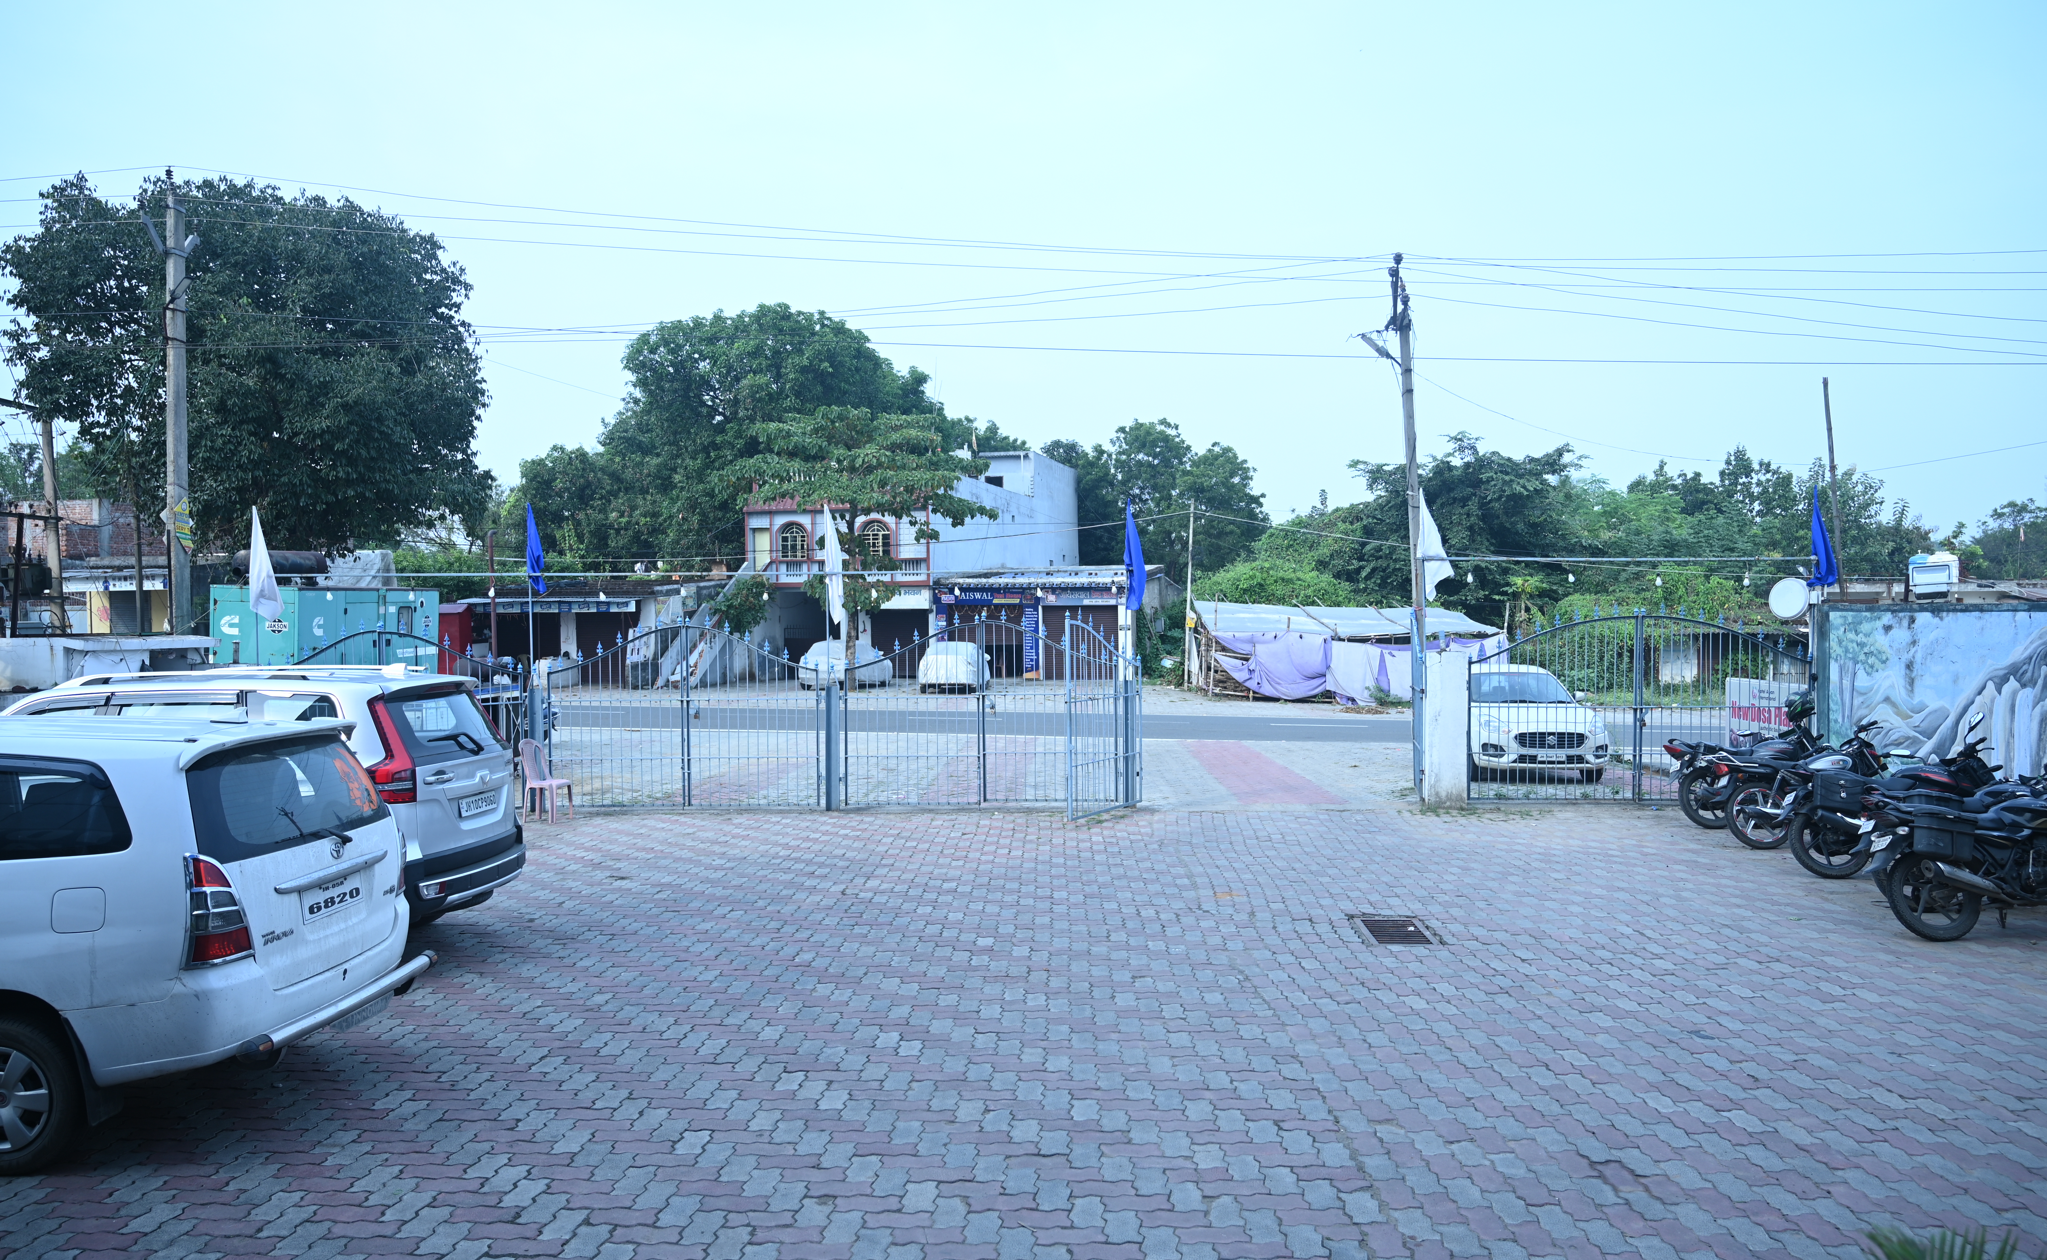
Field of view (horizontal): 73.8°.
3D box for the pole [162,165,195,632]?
[{"bbox_3d":[-10.203,-1.784,16.474,0.300,7.411,0.300,-1,1,-30],"label":"pole"}]

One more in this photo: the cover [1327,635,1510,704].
[{"bbox_3d":[8.842,0.891,30.479,4.126,1.500,0.400,0,1,12],"label":"cover"}]

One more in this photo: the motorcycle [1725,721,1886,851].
[{"bbox_3d":[7.166,1.414,12.164,1.980,1.060,0.720,-1,0,3],"label":"motorcycle"}]

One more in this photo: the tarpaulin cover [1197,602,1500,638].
[{"bbox_3d":[7.663,-0.254,32.422,6.582,0.750,3.000,0,1,12],"label":"tarpaulin cover"}]

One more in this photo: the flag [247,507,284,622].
[{"bbox_3d":[-8.191,-0.717,14.737,0.397,1.244,0.200,0,1,0],"label":"flag"}]

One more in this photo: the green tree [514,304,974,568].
[{"bbox_3d":[-11.977,-5.989,57.932,19.300,15.600,14.500,-1,0,0],"label":"green tree"}]

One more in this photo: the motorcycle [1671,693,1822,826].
[{"bbox_3d":[7.259,1.363,13.286,1.980,1.140,0.720,-1,0,3],"label":"motorcycle"}]

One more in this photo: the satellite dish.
[{"bbox_3d":[8.248,-0.341,14.700,0.170,0.450,0.450,-1,1,-33],"label":"satellite dish"}]

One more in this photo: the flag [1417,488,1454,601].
[{"bbox_3d":[4.657,-0.967,15.425,0.434,1.266,0.200,0,1,0],"label":"flag"}]

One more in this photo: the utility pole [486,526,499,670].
[{"bbox_3d":[-17.088,-0.595,43.977,0.250,5.200,0.180,-1,0,0],"label":"utility pole"}]

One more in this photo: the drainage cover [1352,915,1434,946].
[{"bbox_3d":[2.520,2.055,9.213,0.410,0.040,0.740,-1,1,5],"label":"drainage cover"}]

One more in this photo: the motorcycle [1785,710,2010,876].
[{"bbox_3d":[7.315,1.426,11.075,2.000,1.200,0.760,0,1,8],"label":"motorcycle"}]

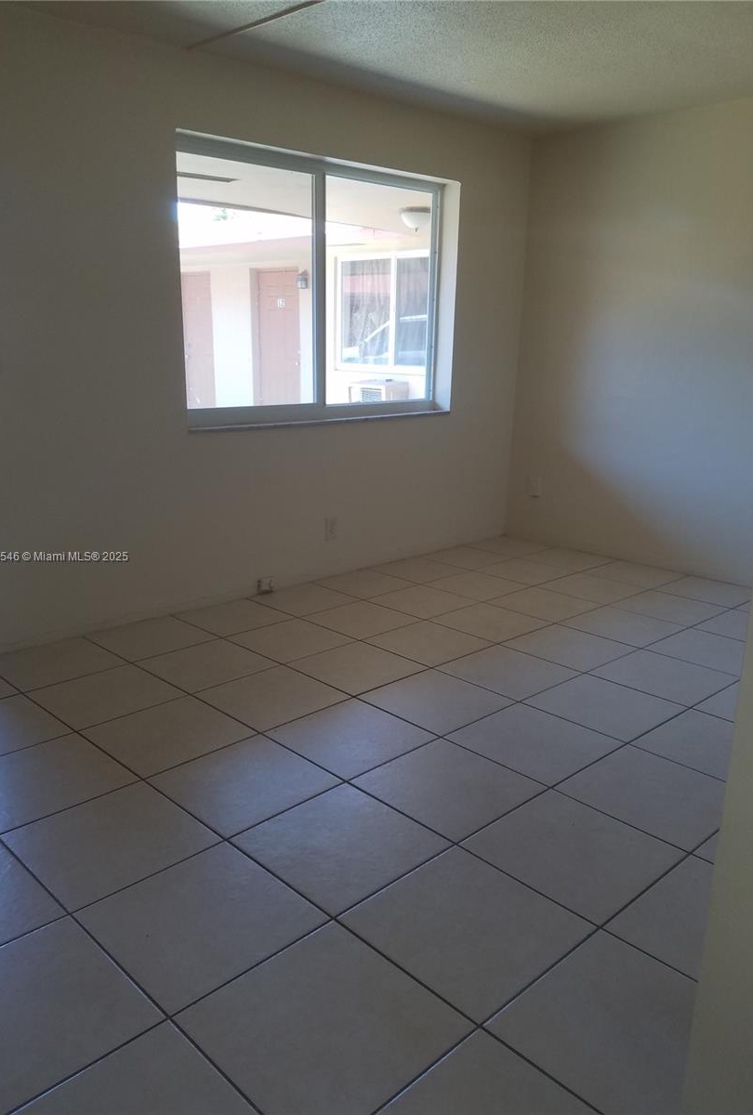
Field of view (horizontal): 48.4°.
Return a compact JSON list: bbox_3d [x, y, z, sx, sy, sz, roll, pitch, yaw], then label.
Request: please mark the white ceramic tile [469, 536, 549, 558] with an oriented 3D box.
[{"bbox_3d":[0.848,-0.061,5.316,0.412,0.010,0.412,-13,20,-43],"label":"white ceramic tile"}]

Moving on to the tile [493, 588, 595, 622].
[{"bbox_3d":[0.829,0.236,4.162,0.412,0.010,0.412,-13,20,-43],"label":"tile"}]

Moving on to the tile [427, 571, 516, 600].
[{"bbox_3d":[0.533,0.155,4.453,0.412,0.010,0.412,-13,20,-43],"label":"tile"}]

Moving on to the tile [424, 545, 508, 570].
[{"bbox_3d":[0.540,0.008,5.025,0.412,0.010,0.412,-13,20,-43],"label":"tile"}]

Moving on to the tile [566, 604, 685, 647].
[{"bbox_3d":[1.127,0.320,3.863,0.412,0.010,0.412,-13,20,-43],"label":"tile"}]

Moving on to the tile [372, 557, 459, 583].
[{"bbox_3d":[0.242,0.077,4.734,0.412,0.010,0.412,-13,20,-43],"label":"tile"}]

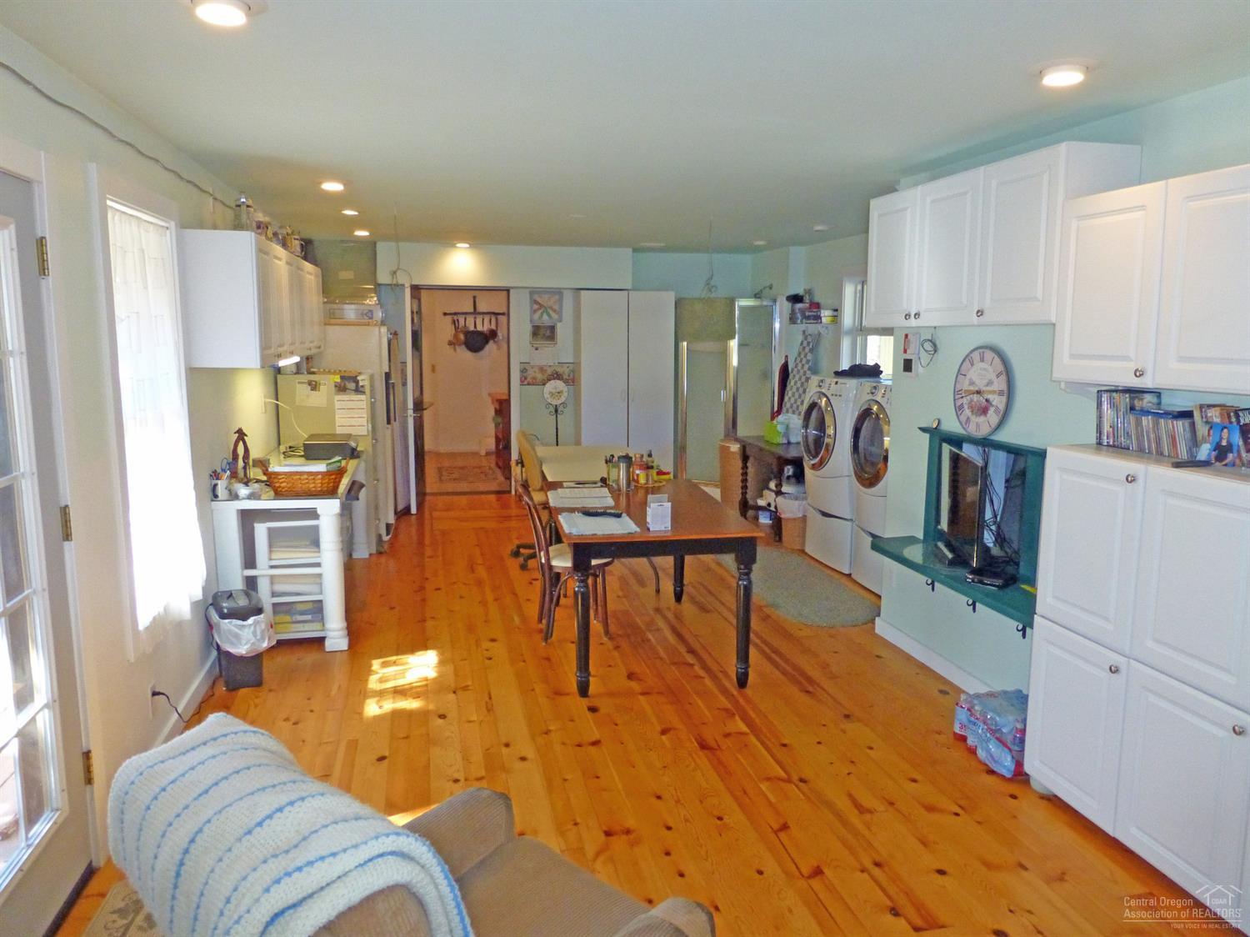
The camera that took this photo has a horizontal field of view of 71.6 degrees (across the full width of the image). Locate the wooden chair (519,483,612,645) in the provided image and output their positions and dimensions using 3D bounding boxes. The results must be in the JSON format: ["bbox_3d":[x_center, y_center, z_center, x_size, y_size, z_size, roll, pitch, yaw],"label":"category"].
[{"bbox_3d":[-0.322,0.484,4.671,0.504,0.837,0.436,-2,9,-13],"label":"wooden chair"}]

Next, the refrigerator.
[{"bbox_3d":[-2.254,-0.307,7.016,0.760,1.663,0.800,-2,9,-13],"label":"refrigerator"}]

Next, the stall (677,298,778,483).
[{"bbox_3d":[1.015,-0.760,9.101,0.896,1.962,0.904,-2,9,-13],"label":"stall"}]

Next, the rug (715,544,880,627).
[{"bbox_3d":[1.090,0.733,5.832,0.727,0.015,1.970,-2,9,-13],"label":"rug"}]

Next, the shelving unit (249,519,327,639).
[{"bbox_3d":[-1.761,0.573,4.695,0.382,0.636,0.320,-2,9,-13],"label":"shelving unit"}]

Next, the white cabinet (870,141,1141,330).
[{"bbox_3d":[1.470,-0.902,3.623,0.302,0.607,1.319,-2,9,-13],"label":"white cabinet"}]

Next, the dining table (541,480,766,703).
[{"bbox_3d":[0.069,0.554,4.580,0.877,0.737,1.530,-1,9,-9],"label":"dining table"}]

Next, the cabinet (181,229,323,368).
[{"bbox_3d":[-2.147,-0.980,5.251,0.309,0.623,2.608,-2,9,-13],"label":"cabinet"}]

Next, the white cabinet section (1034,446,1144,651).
[{"bbox_3d":[1.669,0.251,2.877,0.329,0.609,0.434,-1,9,-13],"label":"white cabinet section"}]

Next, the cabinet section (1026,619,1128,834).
[{"bbox_3d":[1.666,0.847,2.958,0.329,0.595,0.429,-1,9,-13],"label":"cabinet section"}]

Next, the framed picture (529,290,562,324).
[{"bbox_3d":[-0.782,-1.600,8.618,0.341,0.320,0.020,-2,9,-13],"label":"framed picture"}]

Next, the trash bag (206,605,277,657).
[{"bbox_3d":[-1.783,0.727,4.025,0.266,0.201,0.280,-2,9,-13],"label":"trash bag"}]

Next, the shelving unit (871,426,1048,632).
[{"bbox_3d":[1.520,0.189,3.737,0.323,0.601,1.236,-2,9,-13],"label":"shelving unit"}]

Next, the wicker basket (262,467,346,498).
[{"bbox_3d":[-1.653,0.051,4.485,0.423,0.153,0.283,-2,9,-13],"label":"wicker basket"}]

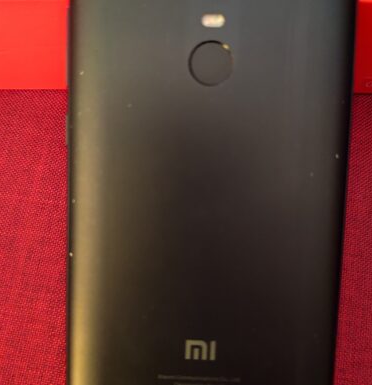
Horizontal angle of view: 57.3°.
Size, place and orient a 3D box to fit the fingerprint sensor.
[{"bbox_3d":[0.006,-0.033,0.087,0.012,0.002,0.012,2,94,0],"label":"fingerprint sensor"}]

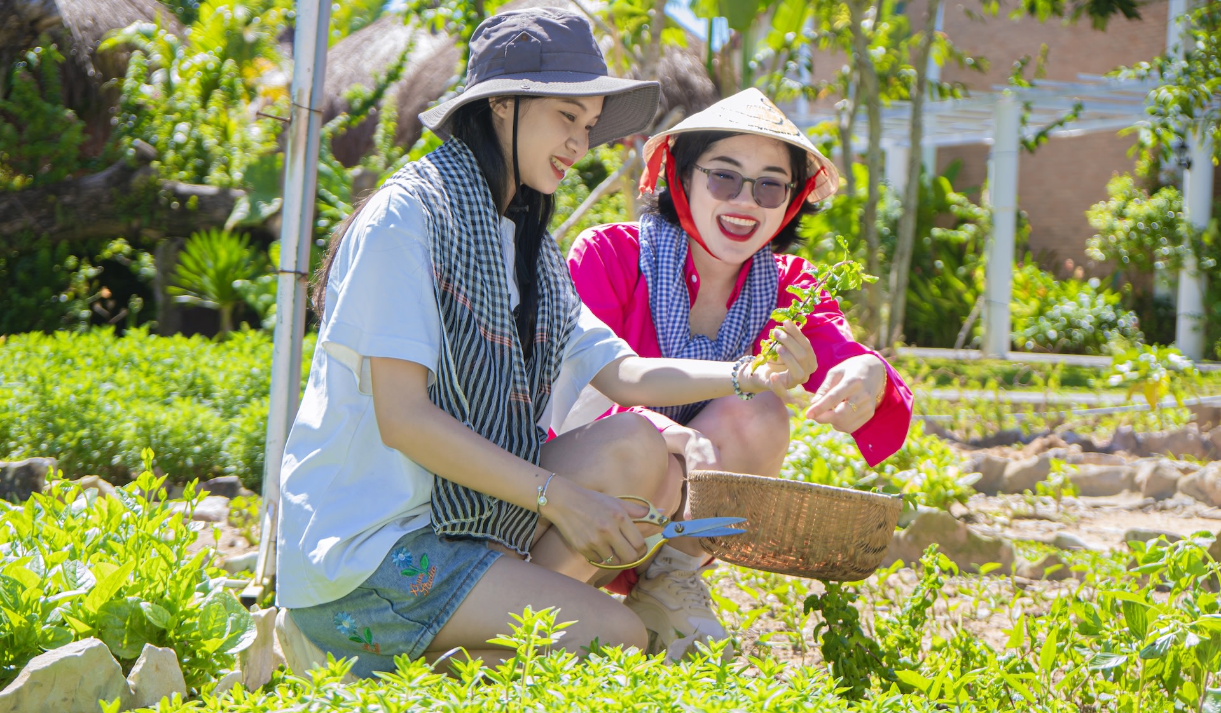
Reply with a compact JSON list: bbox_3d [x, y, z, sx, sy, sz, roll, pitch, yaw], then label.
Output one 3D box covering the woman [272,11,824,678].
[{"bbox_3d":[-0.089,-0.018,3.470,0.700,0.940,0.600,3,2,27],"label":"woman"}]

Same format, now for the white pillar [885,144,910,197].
[{"bbox_3d":[3.429,-1.349,29.500,0.250,2.450,0.250,2,2,-17],"label":"white pillar"}]

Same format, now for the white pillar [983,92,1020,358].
[{"bbox_3d":[3.684,-1.240,23.000,0.250,2.500,0.250,2,2,-17],"label":"white pillar"}]

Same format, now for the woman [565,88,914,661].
[{"bbox_3d":[0.197,0.028,3.800,0.560,0.880,0.640,2,2,-21],"label":"woman"}]

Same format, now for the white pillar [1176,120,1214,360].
[{"bbox_3d":[5.632,-1.148,23.500,0.250,2.420,0.250,2,2,-17],"label":"white pillar"}]

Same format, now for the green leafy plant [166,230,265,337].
[{"bbox_3d":[-2.251,-0.378,14.000,0.570,0.720,0.570,2,2,0],"label":"green leafy plant"}]

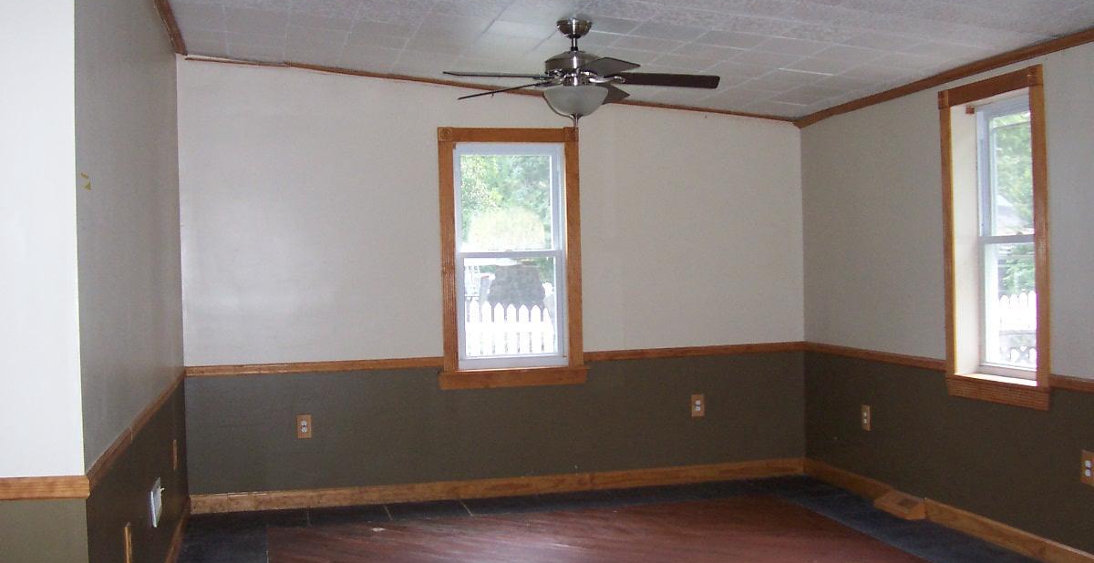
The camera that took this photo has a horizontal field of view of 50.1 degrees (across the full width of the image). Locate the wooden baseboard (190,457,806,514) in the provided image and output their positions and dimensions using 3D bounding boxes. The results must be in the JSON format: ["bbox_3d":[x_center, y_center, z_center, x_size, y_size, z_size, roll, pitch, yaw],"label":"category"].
[{"bbox_3d":[-0.191,1.290,7.391,3.954,0.113,0.022,-1,1,-13],"label":"wooden baseboard"}]

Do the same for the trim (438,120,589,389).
[{"bbox_3d":[-0.223,-0.155,7.373,0.940,1.626,0.045,-1,1,-13],"label":"trim"}]

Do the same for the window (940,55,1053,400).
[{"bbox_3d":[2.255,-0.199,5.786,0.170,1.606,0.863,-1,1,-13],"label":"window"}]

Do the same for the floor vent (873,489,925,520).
[{"bbox_3d":[1.912,1.207,6.340,0.115,0.090,0.385,-1,0,-13],"label":"floor vent"}]

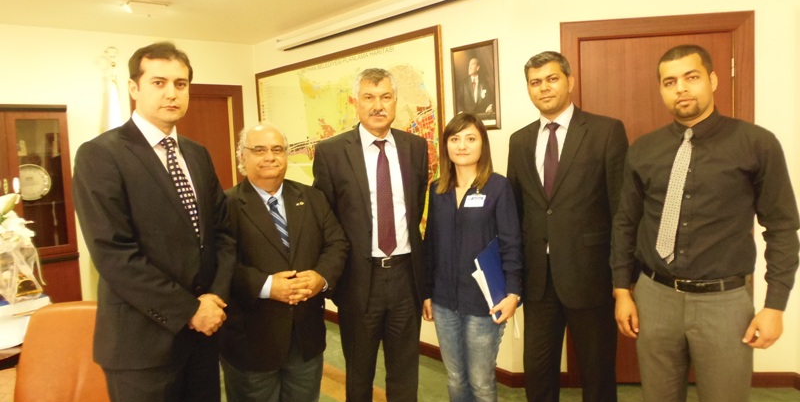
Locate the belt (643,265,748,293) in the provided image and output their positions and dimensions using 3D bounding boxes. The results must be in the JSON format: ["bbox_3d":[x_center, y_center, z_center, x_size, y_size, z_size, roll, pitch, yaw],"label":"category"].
[{"bbox_3d":[1.079,0.286,2.040,0.345,0.065,0.255,1,7,37],"label":"belt"}]

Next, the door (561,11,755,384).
[{"bbox_3d":[1.440,0.035,3.124,1.030,2.074,0.100,-2,5,6],"label":"door"}]

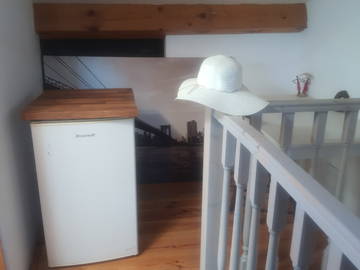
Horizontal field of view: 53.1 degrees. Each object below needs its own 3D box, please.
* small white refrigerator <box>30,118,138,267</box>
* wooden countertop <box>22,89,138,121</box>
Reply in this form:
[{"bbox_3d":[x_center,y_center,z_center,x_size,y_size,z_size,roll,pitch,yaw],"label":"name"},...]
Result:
[{"bbox_3d":[-0.516,0.241,2.119,0.484,0.830,0.530,-3,18,-10],"label":"small white refrigerator"},{"bbox_3d":[-0.522,-0.179,2.001,0.536,0.040,0.560,-3,18,-10],"label":"wooden countertop"}]

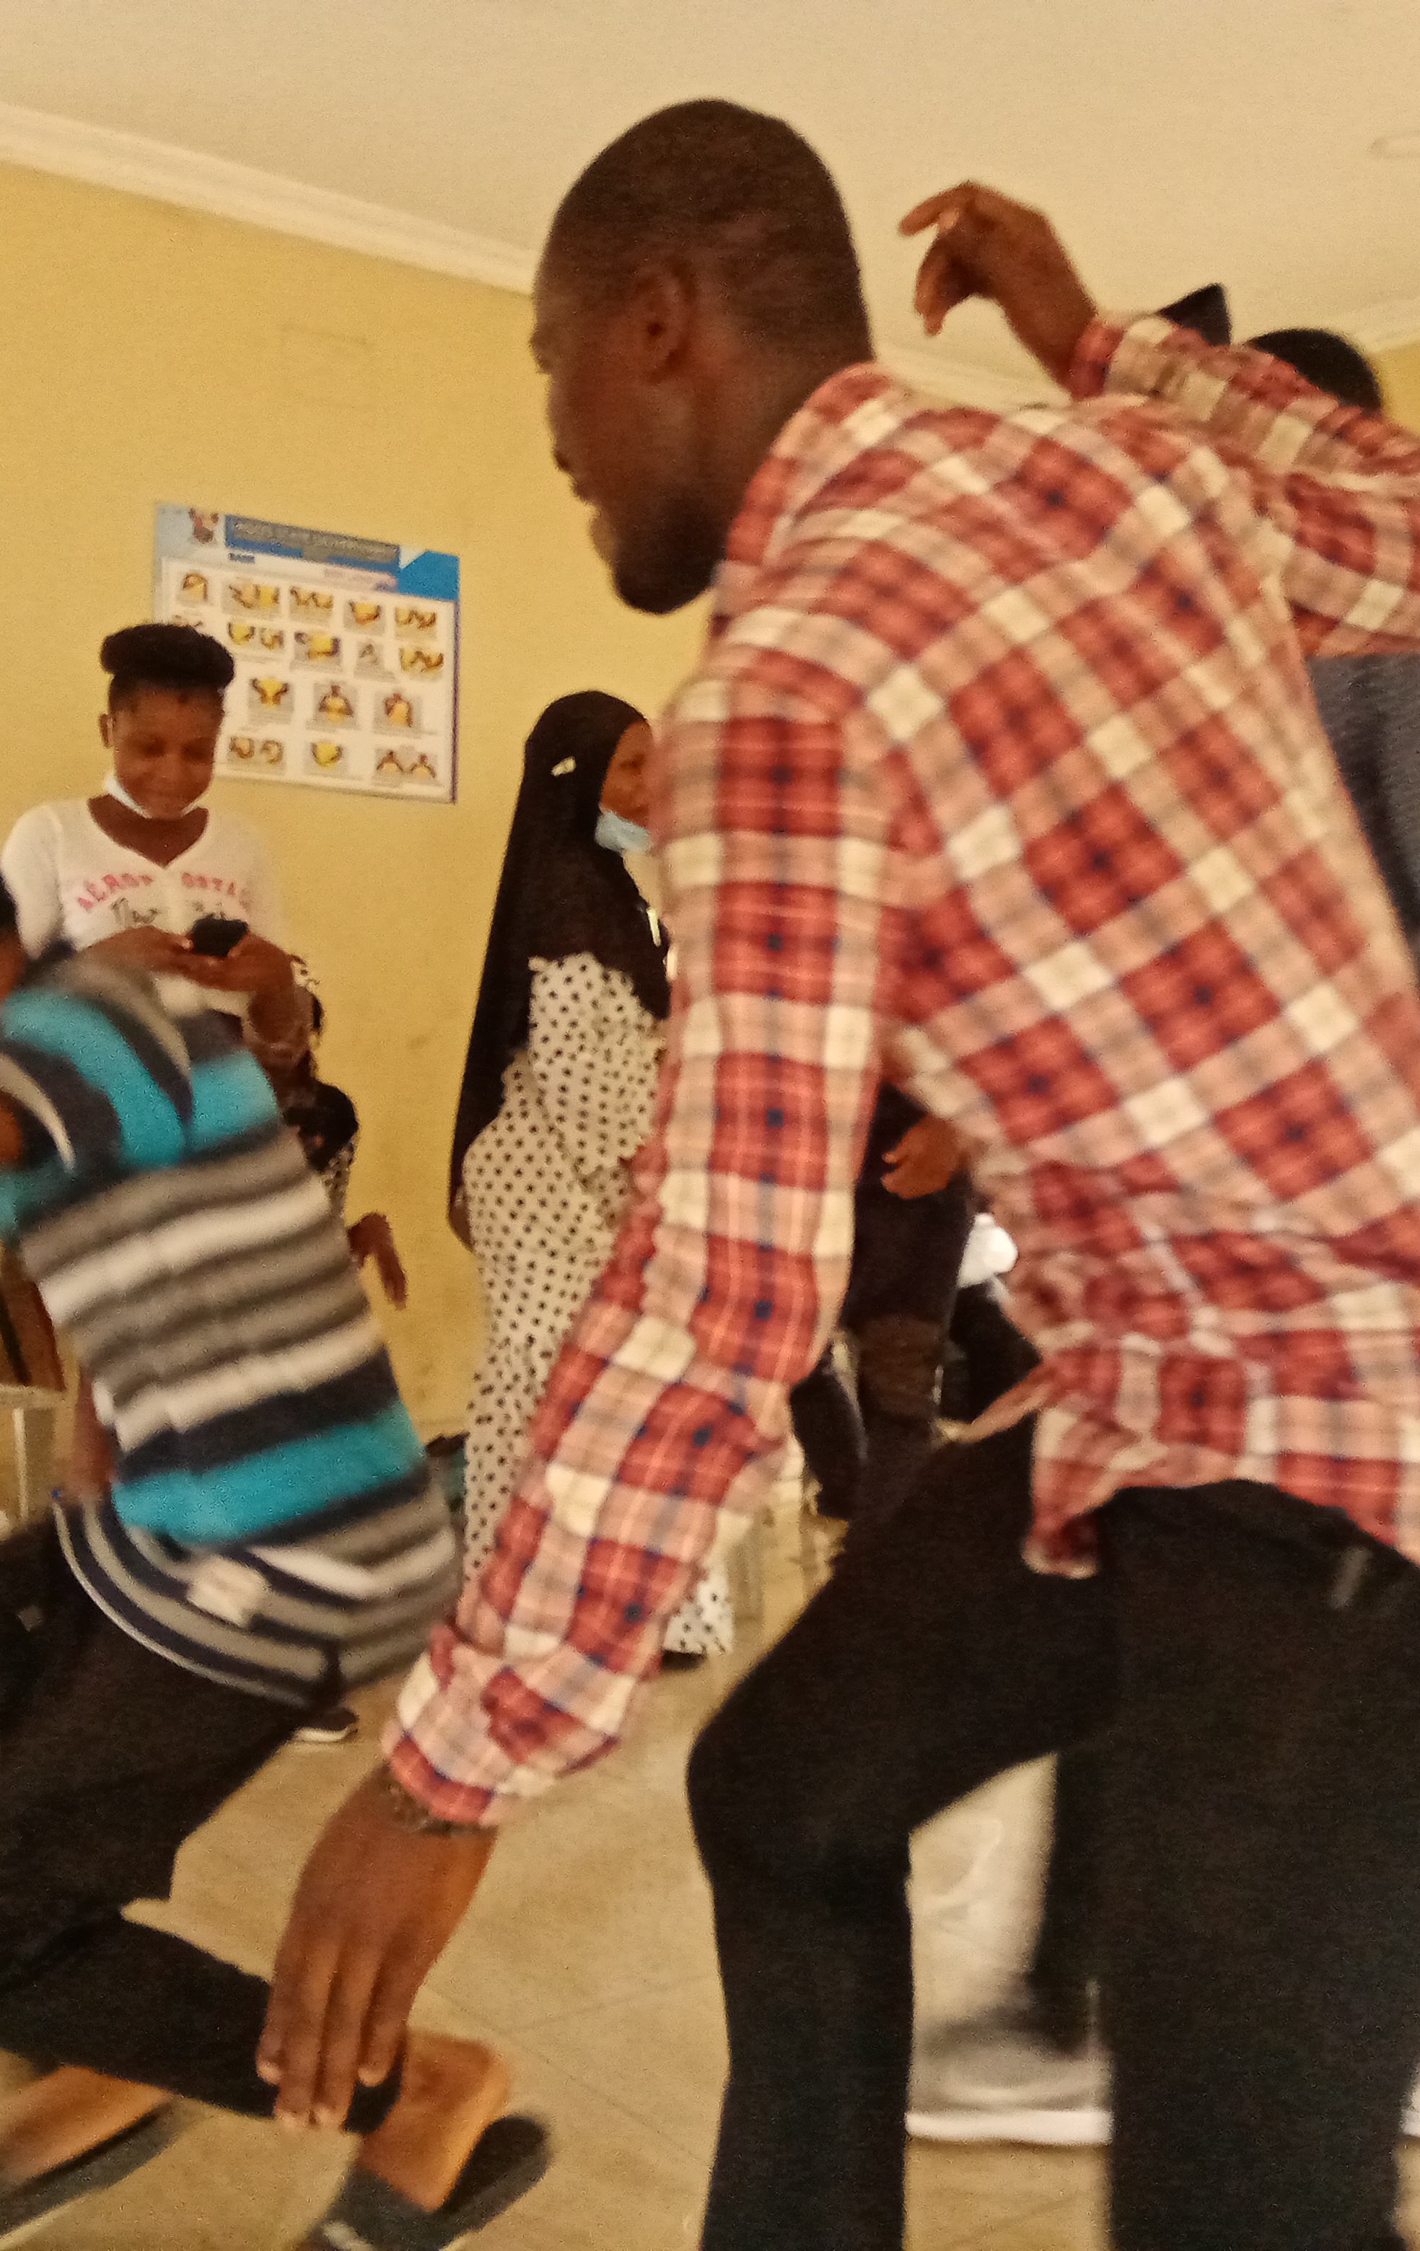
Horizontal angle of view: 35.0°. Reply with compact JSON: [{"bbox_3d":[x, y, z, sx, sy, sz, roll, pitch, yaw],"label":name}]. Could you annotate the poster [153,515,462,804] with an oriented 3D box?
[{"bbox_3d":[-0.948,-1.105,5.300,0.800,0.600,0.012,0,3,-37],"label":"poster"}]

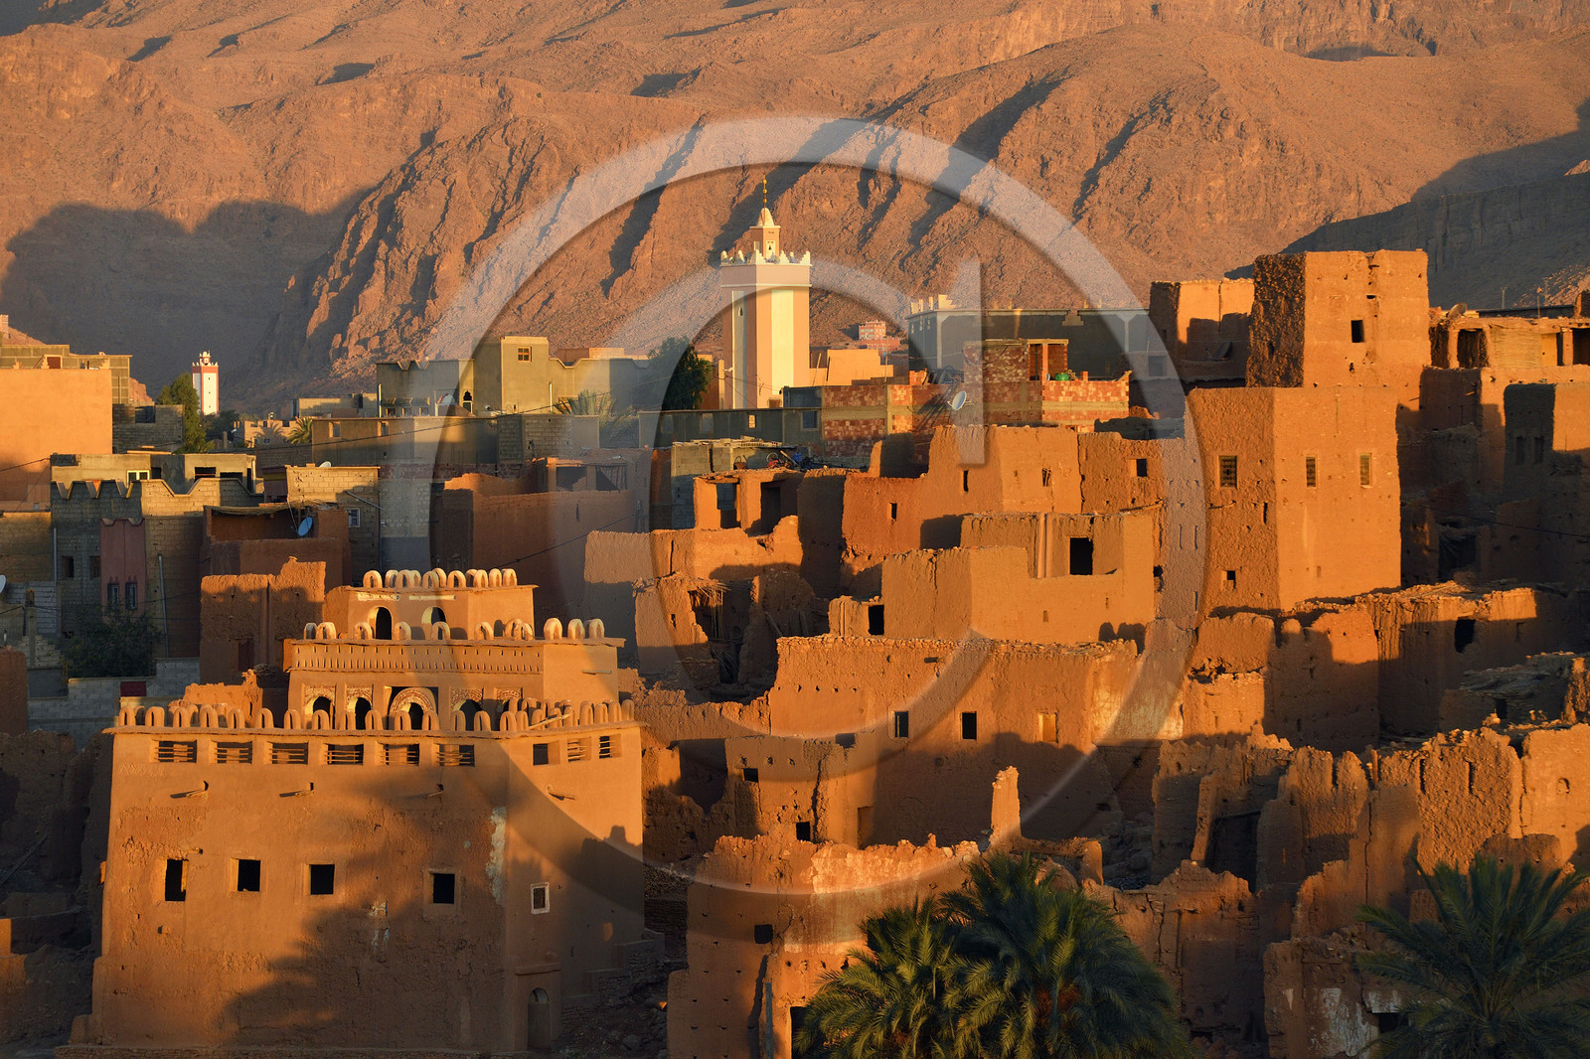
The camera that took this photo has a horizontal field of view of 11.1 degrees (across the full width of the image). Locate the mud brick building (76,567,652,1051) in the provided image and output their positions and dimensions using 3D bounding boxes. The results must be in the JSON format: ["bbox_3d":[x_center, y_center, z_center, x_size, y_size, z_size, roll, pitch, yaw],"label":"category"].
[{"bbox_3d":[-14.060,8.850,266.000,15.600,15.100,9.800,0,1,25],"label":"mud brick building"}]

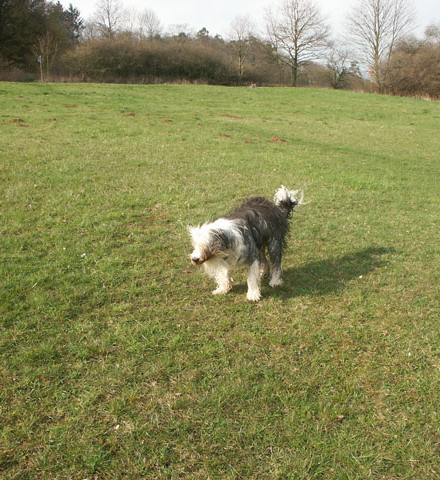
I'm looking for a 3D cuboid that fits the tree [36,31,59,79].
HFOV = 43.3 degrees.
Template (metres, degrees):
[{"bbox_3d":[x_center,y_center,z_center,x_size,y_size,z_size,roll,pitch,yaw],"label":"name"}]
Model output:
[{"bbox_3d":[-13.994,-15.049,45.000,1.780,3.780,1.700,0,17,0],"label":"tree"}]

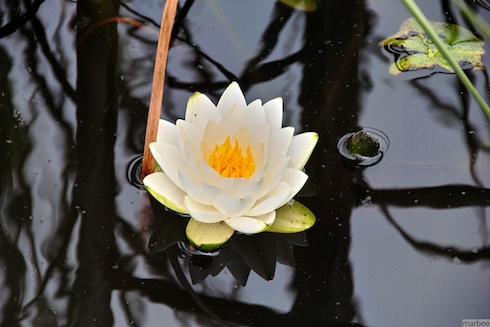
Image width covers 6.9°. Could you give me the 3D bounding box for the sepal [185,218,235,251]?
[{"bbox_3d":[-0.020,0.039,2.803,0.033,0.013,0.046,10,44,10],"label":"sepal"}]

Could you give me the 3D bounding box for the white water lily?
[{"bbox_3d":[-0.009,-0.002,2.820,0.120,0.048,0.115,0,43,0],"label":"white water lily"}]

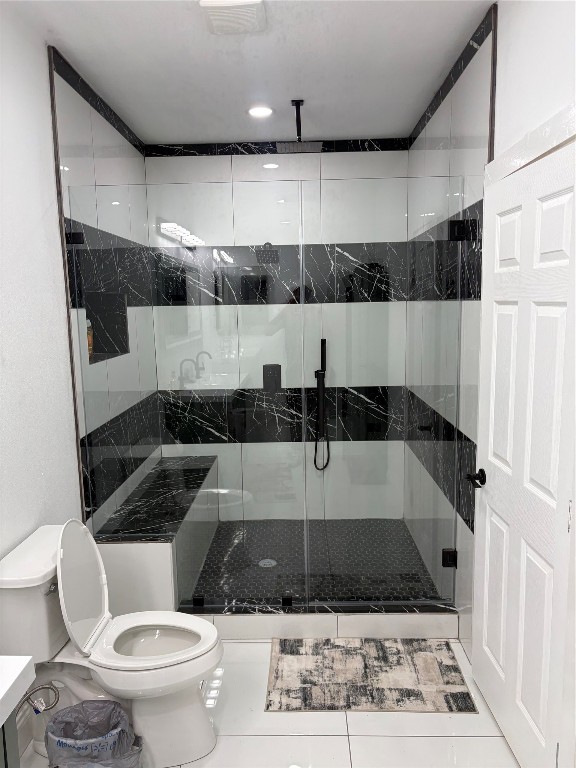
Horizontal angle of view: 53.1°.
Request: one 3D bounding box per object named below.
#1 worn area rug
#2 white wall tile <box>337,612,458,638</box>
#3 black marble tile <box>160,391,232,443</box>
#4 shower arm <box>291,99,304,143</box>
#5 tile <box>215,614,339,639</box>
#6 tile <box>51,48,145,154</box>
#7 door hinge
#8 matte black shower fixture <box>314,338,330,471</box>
[{"bbox_3d":[0.342,1.274,2.558,0.853,0.010,0.503,-1,8,1],"label":"worn area rug"},{"bbox_3d":[0.538,1.183,2.823,0.589,0.131,0.012,-1,8,1],"label":"white wall tile"},{"bbox_3d":[-0.692,0.245,4.218,0.500,0.402,0.012,-1,8,1],"label":"black marble tile"},{"bbox_3d":[0.058,-1.446,3.196,0.064,0.221,0.065,-1,8,1],"label":"shower arm"},{"bbox_3d":[-0.059,1.187,2.820,0.601,0.125,0.014,-1,8,1],"label":"tile"},{"bbox_3d":[-1.000,-1.499,3.223,0.012,0.085,1.484,-1,8,1],"label":"tile"},{"bbox_3d":[0.794,0.853,2.842,0.069,0.091,0.053,-1,8,1],"label":"door hinge"},{"bbox_3d":[0.243,0.157,4.134,0.108,0.951,0.090,-1,8,1],"label":"matte black shower fixture"}]

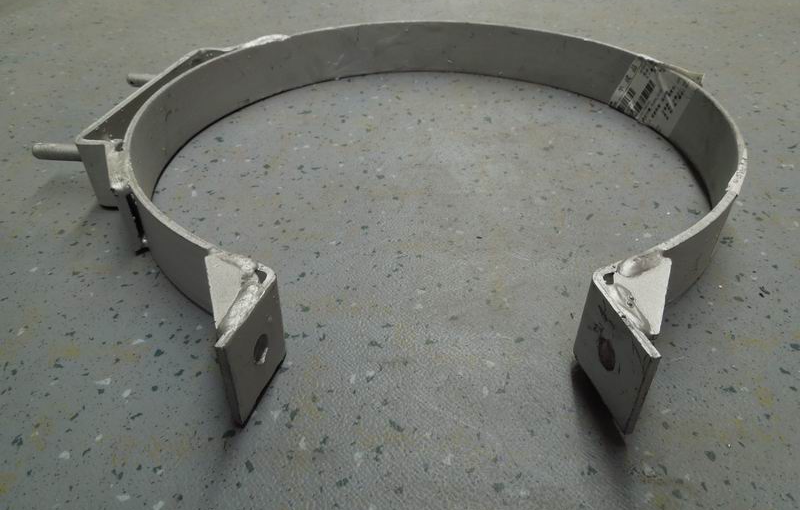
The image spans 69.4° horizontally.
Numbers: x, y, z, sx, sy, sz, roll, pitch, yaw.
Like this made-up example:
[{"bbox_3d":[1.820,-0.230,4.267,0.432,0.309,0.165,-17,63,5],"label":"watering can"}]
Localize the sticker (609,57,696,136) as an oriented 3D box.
[{"bbox_3d":[0.207,-0.129,0.476,0.006,0.049,0.090,-12,39,-15],"label":"sticker"}]

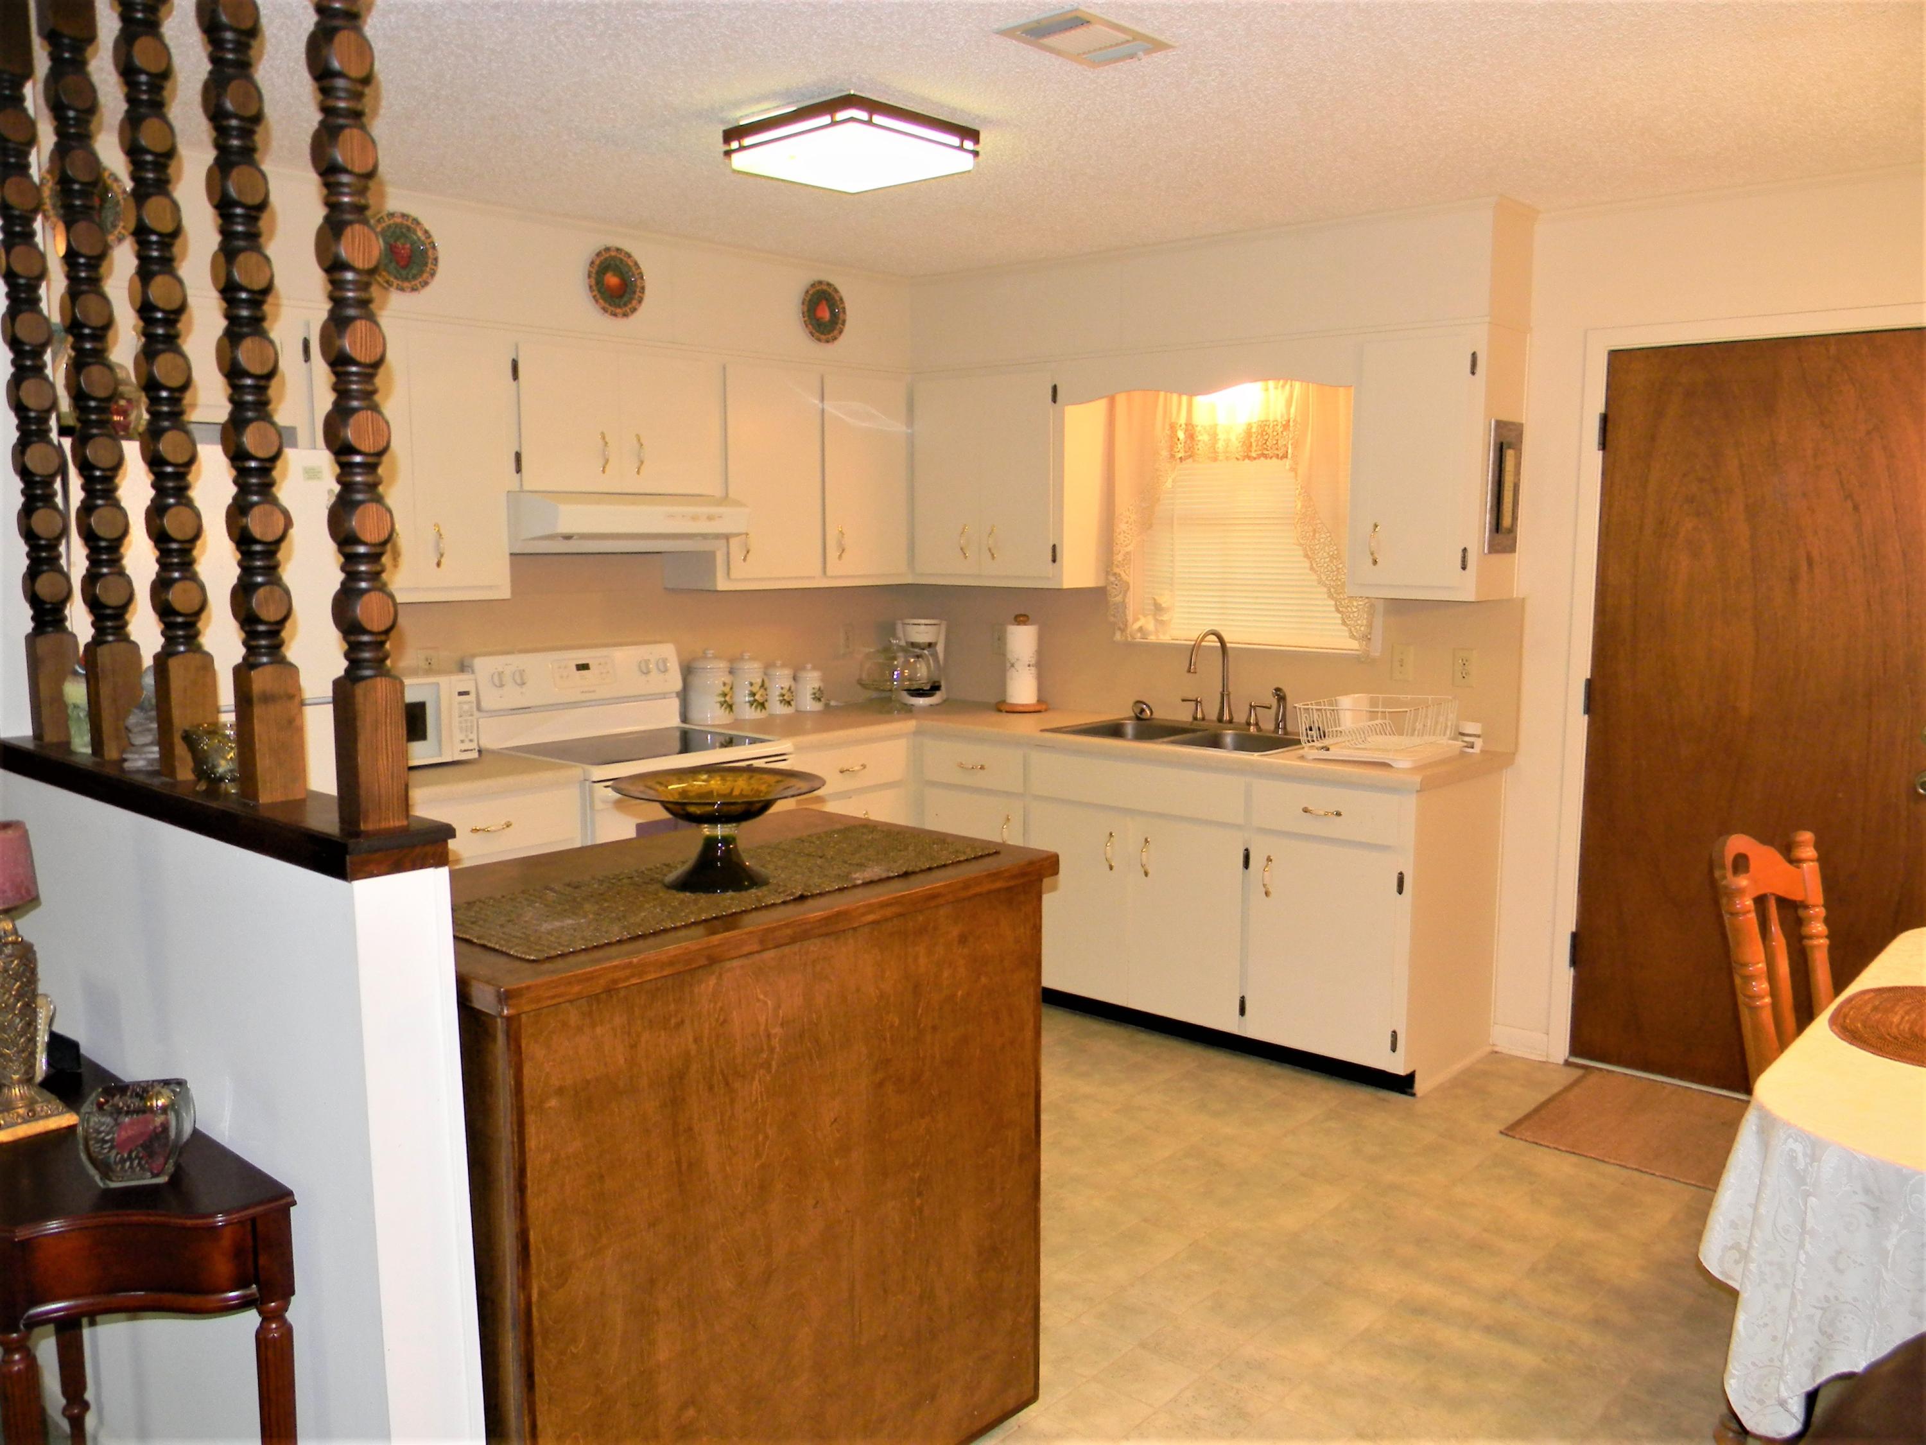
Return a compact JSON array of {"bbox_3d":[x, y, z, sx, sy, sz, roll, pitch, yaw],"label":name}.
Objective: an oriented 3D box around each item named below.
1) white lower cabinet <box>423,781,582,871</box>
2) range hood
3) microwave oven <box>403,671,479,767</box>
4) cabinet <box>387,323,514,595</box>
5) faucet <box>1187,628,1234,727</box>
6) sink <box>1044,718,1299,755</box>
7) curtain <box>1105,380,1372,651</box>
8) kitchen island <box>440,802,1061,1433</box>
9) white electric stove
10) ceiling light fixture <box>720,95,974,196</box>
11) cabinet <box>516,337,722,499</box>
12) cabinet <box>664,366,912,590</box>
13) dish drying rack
[{"bbox_3d":[-1.473,0.592,4.340,0.615,0.869,0.570,6,9,41],"label":"white lower cabinet"},{"bbox_3d":[-1.079,-0.611,4.760,0.460,0.177,0.764,6,9,41],"label":"range hood"},{"bbox_3d":[-1.603,-0.007,4.341,0.290,0.238,0.432,6,9,41],"label":"microwave oven"},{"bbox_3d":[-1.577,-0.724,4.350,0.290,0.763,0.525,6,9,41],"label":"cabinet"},{"bbox_3d":[0.814,-0.140,5.089,0.055,0.325,0.260,6,9,41],"label":"faucet"},{"bbox_3d":[0.712,0.129,4.935,0.820,0.185,0.503,6,9,41],"label":"sink"},{"bbox_3d":[0.885,-0.678,5.121,0.995,0.895,0.090,6,9,41],"label":"curtain"},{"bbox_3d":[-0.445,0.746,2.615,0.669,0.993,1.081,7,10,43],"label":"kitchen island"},{"bbox_3d":[-1.006,0.385,4.835,0.660,1.180,0.760,6,9,41],"label":"white electric stove"},{"bbox_3d":[-0.247,-1.282,3.473,0.410,0.090,0.410,6,9,41],"label":"ceiling light fixture"},{"bbox_3d":[-1.135,-0.927,4.790,0.285,0.447,0.780,6,9,41],"label":"cabinet"},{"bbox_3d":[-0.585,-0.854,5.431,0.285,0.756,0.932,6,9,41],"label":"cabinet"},{"bbox_3d":[1.214,0.022,4.549,0.345,0.151,0.420,6,9,41],"label":"dish drying rack"}]

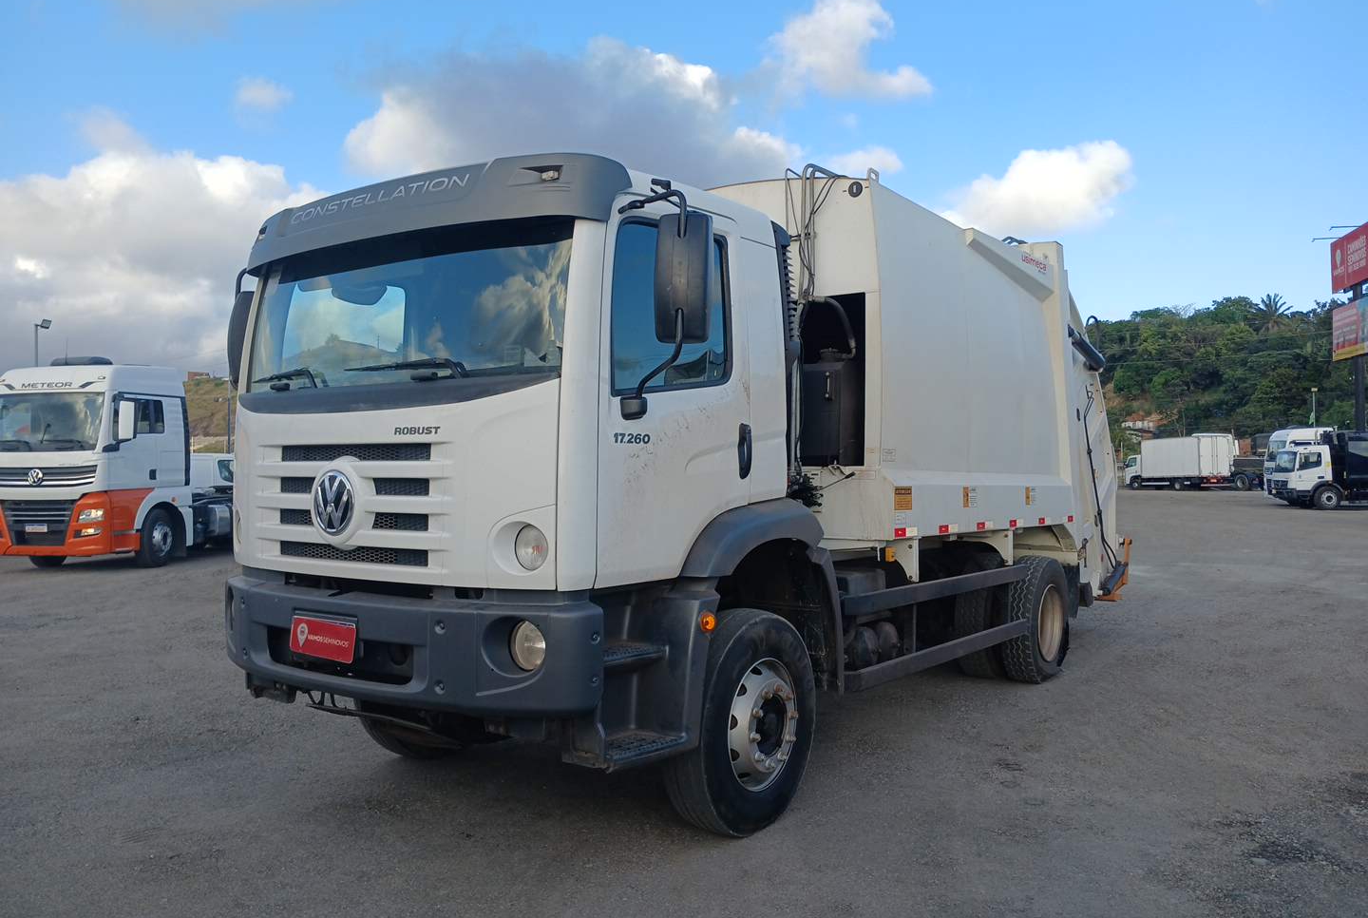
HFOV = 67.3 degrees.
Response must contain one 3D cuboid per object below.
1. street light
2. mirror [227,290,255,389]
[{"bbox_3d":[-25.830,-1.660,41.300,0.680,7.960,0.320,-1,-2,41],"label":"street light"},{"bbox_3d":[-2.326,-0.619,5.379,0.110,0.475,0.210,2,-2,-42],"label":"mirror"}]

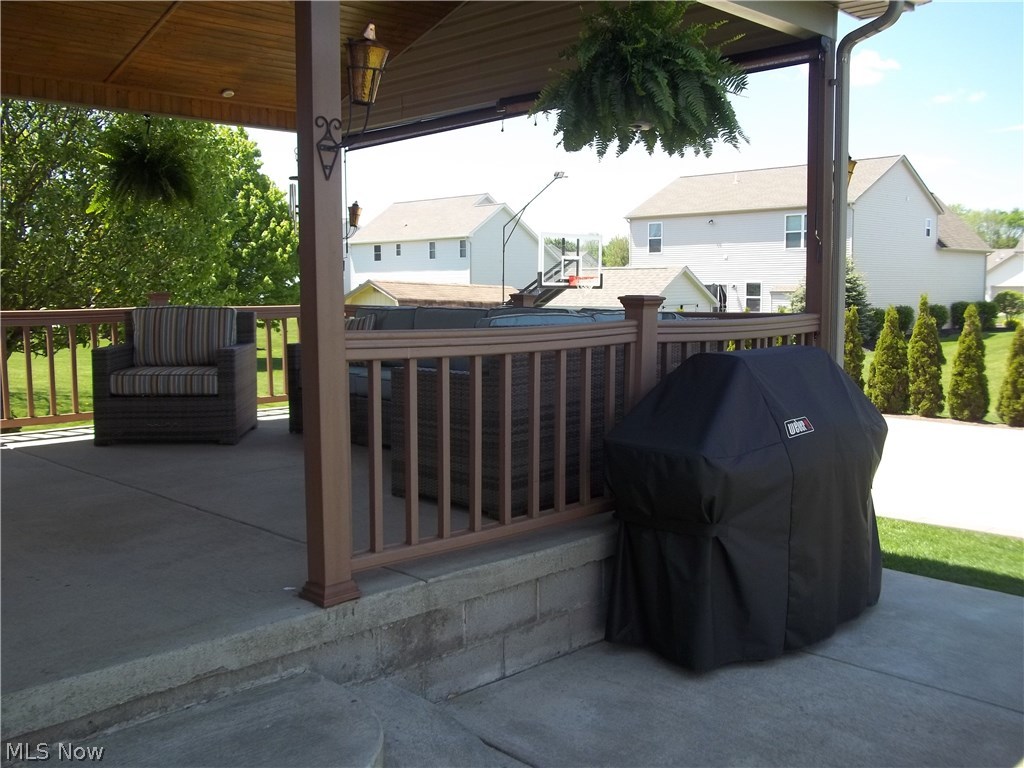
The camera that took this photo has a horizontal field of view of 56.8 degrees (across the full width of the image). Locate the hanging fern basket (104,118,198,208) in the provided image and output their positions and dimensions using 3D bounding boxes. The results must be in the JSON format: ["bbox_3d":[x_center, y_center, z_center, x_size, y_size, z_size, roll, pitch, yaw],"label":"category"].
[{"bbox_3d":[-2.797,-1.714,7.324,0.712,0.665,0.712,-6,7,-45],"label":"hanging fern basket"}]

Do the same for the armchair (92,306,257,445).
[{"bbox_3d":[-2.366,-0.068,6.767,0.947,0.900,0.840,-1,5,-3],"label":"armchair"}]

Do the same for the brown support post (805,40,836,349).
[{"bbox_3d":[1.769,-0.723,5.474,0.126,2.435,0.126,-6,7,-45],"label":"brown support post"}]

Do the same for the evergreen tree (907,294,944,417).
[{"bbox_3d":[7.402,-0.515,16.861,0.681,2.149,0.681,-6,7,-45],"label":"evergreen tree"}]

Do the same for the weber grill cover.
[{"bbox_3d":[1.123,0.476,4.361,1.494,1.212,0.582,-5,7,-41],"label":"weber grill cover"}]

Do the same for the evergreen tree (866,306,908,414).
[{"bbox_3d":[6.878,-0.451,17.263,0.752,1.955,0.752,-6,7,-45],"label":"evergreen tree"}]

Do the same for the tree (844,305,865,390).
[{"bbox_3d":[6.383,-0.494,17.672,0.675,1.973,0.675,-6,7,-45],"label":"tree"}]

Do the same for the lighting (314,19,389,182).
[{"bbox_3d":[-0.490,-0.866,2.921,0.136,0.442,0.286,-6,7,-45],"label":"lighting"}]

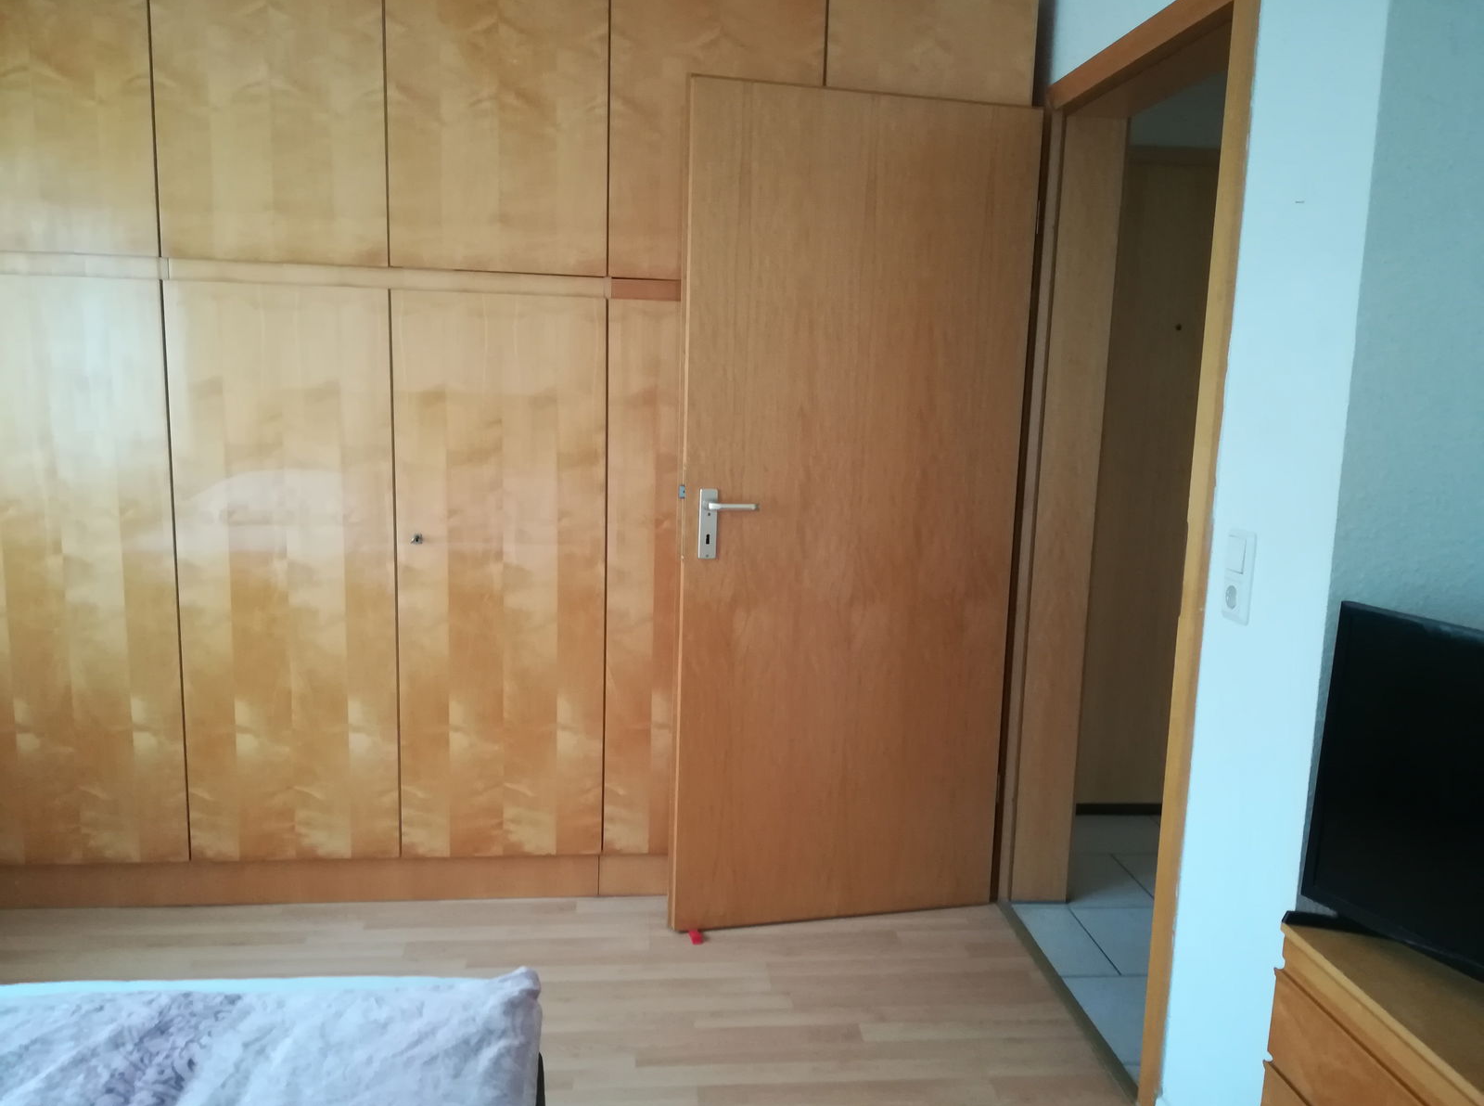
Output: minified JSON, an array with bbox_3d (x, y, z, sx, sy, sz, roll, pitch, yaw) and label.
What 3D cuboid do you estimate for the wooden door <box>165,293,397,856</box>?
[{"bbox_3d":[-1.093,0.070,2.687,0.501,1.394,0.027,1,9,-6],"label":"wooden door"}]

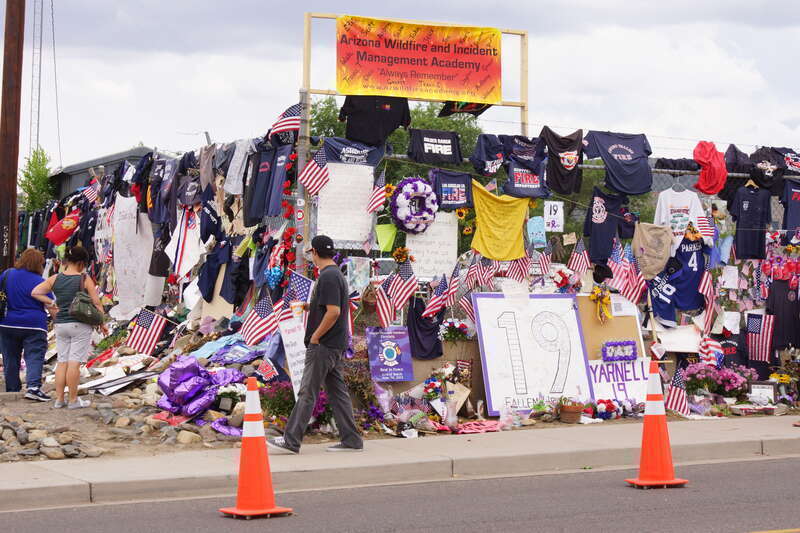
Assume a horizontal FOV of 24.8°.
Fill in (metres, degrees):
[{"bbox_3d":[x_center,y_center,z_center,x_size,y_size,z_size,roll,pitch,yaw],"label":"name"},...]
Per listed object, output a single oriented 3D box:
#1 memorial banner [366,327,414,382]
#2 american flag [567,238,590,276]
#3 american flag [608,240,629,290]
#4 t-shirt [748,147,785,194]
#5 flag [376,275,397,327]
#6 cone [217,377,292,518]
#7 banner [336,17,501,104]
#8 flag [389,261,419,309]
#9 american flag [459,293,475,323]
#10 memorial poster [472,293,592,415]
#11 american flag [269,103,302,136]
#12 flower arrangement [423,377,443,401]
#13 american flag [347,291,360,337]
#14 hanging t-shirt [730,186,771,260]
[{"bbox_3d":[-0.085,0.785,16.250,0.420,0.500,0.030,1,-13,-28],"label":"memorial banner"},{"bbox_3d":[1.715,-0.086,17.500,0.230,0.370,0.100,1,1,-28],"label":"american flag"},{"bbox_3d":[2.123,-0.010,17.700,0.200,0.480,0.100,0,0,-32],"label":"american flag"},{"bbox_3d":[3.920,-1.027,19.483,0.352,0.513,0.180,0,-1,-33],"label":"t-shirt"},{"bbox_3d":[-0.126,0.327,17.000,0.200,0.500,0.130,1,0,-24],"label":"flag"},{"bbox_3d":[-0.967,1.197,12.150,0.360,0.910,0.360,-1,0,-33],"label":"cone"},{"bbox_3d":[0.191,-2.031,18.000,1.790,0.755,0.030,1,0,-24],"label":"banner"},{"bbox_3d":[0.041,0.172,16.500,0.240,0.450,0.100,0,0,-32],"label":"flag"},{"bbox_3d":[0.620,0.382,16.974,0.164,0.280,0.100,0,-1,-28],"label":"american flag"},{"bbox_3d":[1.271,0.831,17.350,1.155,1.170,0.040,0,-17,-26],"label":"memorial poster"},{"bbox_3d":[-1.025,-1.315,16.300,0.300,0.310,0.100,0,0,-32],"label":"american flag"},{"bbox_3d":[0.296,1.112,16.600,0.200,0.240,0.180,1,0,-30],"label":"flower arrangement"},{"bbox_3d":[-0.444,0.418,16.216,0.169,0.409,0.100,0,-1,-28],"label":"american flag"},{"bbox_3d":[3.723,-0.457,19.350,0.540,0.780,0.160,1,0,-28],"label":"hanging t-shirt"}]

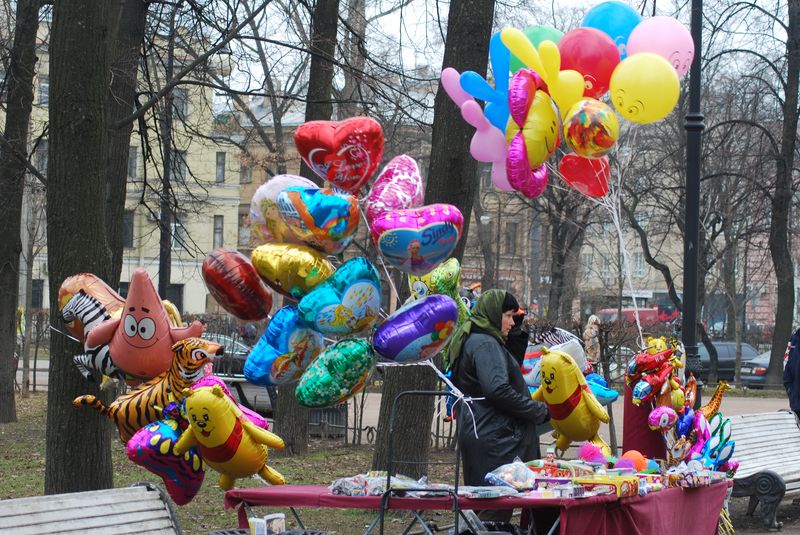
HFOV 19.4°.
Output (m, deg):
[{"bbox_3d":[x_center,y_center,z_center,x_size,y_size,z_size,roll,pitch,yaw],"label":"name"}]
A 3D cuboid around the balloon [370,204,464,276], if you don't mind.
[{"bbox_3d":[0.081,-0.120,10.800,0.430,0.380,0.200,-8,31,-3],"label":"balloon"}]

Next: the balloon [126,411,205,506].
[{"bbox_3d":[-1.071,0.856,10.800,0.420,0.450,0.180,-35,10,22],"label":"balloon"}]

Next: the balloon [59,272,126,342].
[{"bbox_3d":[-1.425,0.207,11.000,0.400,0.380,0.200,-8,15,18],"label":"balloon"}]

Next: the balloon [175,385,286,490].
[{"bbox_3d":[-0.765,0.772,10.600,0.460,0.540,0.280,-29,4,30],"label":"balloon"}]

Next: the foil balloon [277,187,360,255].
[{"bbox_3d":[-0.380,-0.215,10.900,0.410,0.360,0.200,0,24,-13],"label":"foil balloon"}]

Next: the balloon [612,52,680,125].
[{"bbox_3d":[1.125,-0.820,10.700,0.320,0.335,0.320,-2,37,1],"label":"balloon"}]

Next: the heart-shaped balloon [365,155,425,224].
[{"bbox_3d":[-0.016,-0.345,10.900,0.200,0.390,0.360,44,0,42],"label":"heart-shaped balloon"}]

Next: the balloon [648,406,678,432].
[{"bbox_3d":[1.218,0.703,10.800,0.140,0.125,0.100,1,-2,-15],"label":"balloon"}]

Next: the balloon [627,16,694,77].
[{"bbox_3d":[1.227,-1.022,11.000,0.315,0.340,0.315,0,12,0],"label":"balloon"}]

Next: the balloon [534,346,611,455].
[{"bbox_3d":[0.805,0.616,10.900,0.400,0.520,0.270,-14,4,38],"label":"balloon"}]

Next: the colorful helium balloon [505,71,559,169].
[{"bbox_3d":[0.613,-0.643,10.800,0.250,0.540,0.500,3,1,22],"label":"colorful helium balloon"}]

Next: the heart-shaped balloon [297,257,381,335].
[{"bbox_3d":[-0.263,0.139,10.500,0.410,0.370,0.200,-29,38,0],"label":"heart-shaped balloon"}]

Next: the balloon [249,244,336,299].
[{"bbox_3d":[-0.497,0.032,10.700,0.400,0.200,0.360,21,-35,0],"label":"balloon"}]

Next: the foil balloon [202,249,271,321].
[{"bbox_3d":[-0.758,0.079,10.900,0.230,0.390,0.400,-35,7,-27],"label":"foil balloon"}]

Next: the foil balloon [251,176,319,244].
[{"bbox_3d":[-0.511,-0.252,10.900,0.400,0.370,0.200,-11,22,9],"label":"foil balloon"}]

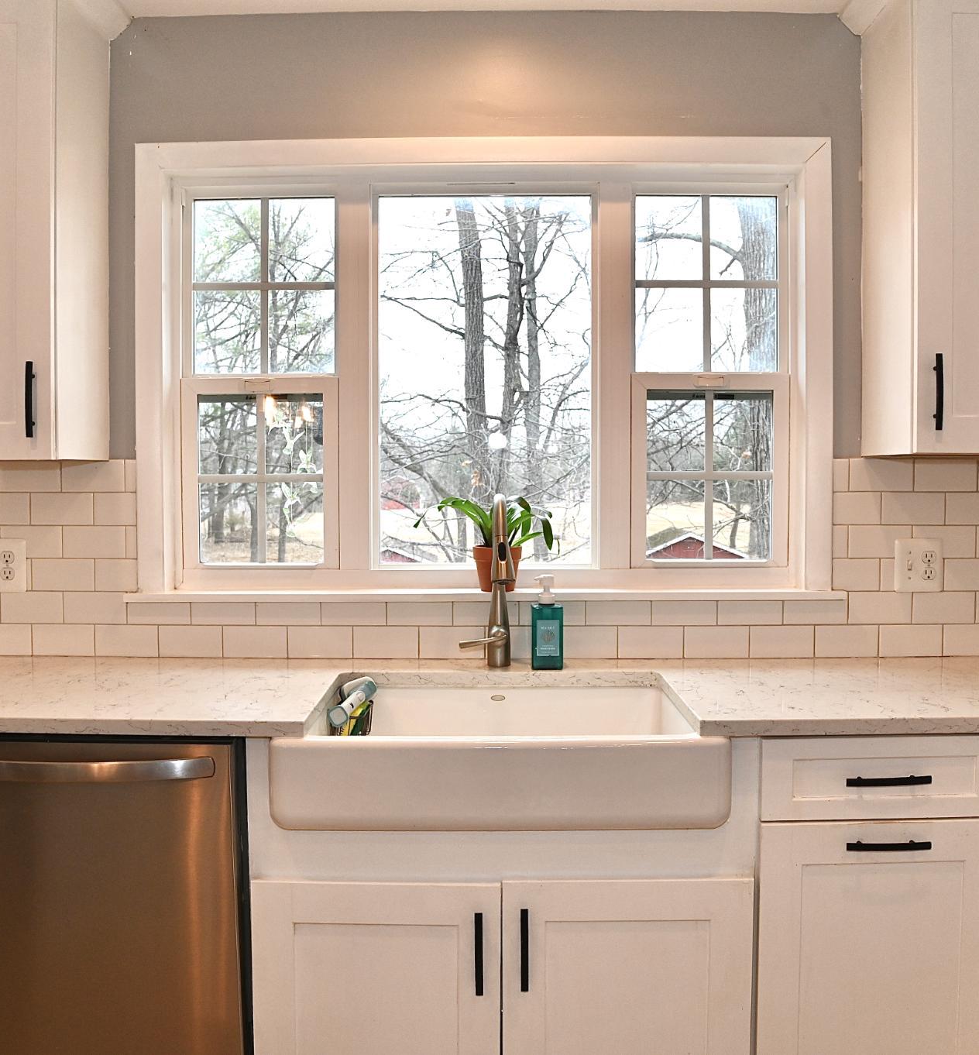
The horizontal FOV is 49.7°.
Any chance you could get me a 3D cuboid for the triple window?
[{"bbox_3d":[-0.006,-0.347,2.519,1.485,0.980,0.085,0,2,1],"label":"triple window"}]

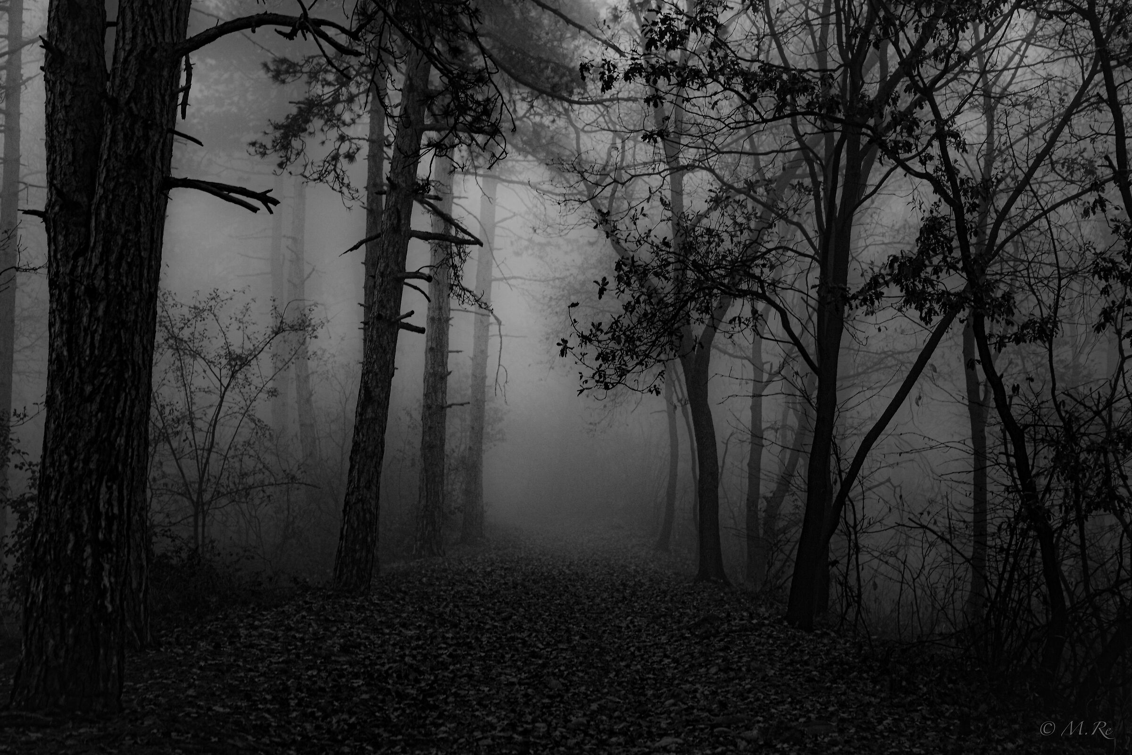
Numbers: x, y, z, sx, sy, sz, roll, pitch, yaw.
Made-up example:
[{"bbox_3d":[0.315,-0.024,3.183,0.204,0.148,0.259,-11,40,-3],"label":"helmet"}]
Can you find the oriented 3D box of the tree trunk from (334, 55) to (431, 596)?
[{"bbox_3d":[-2.610,-0.900,23.799,0.579,8.055,0.550,7,-4,-6],"label":"tree trunk"}]

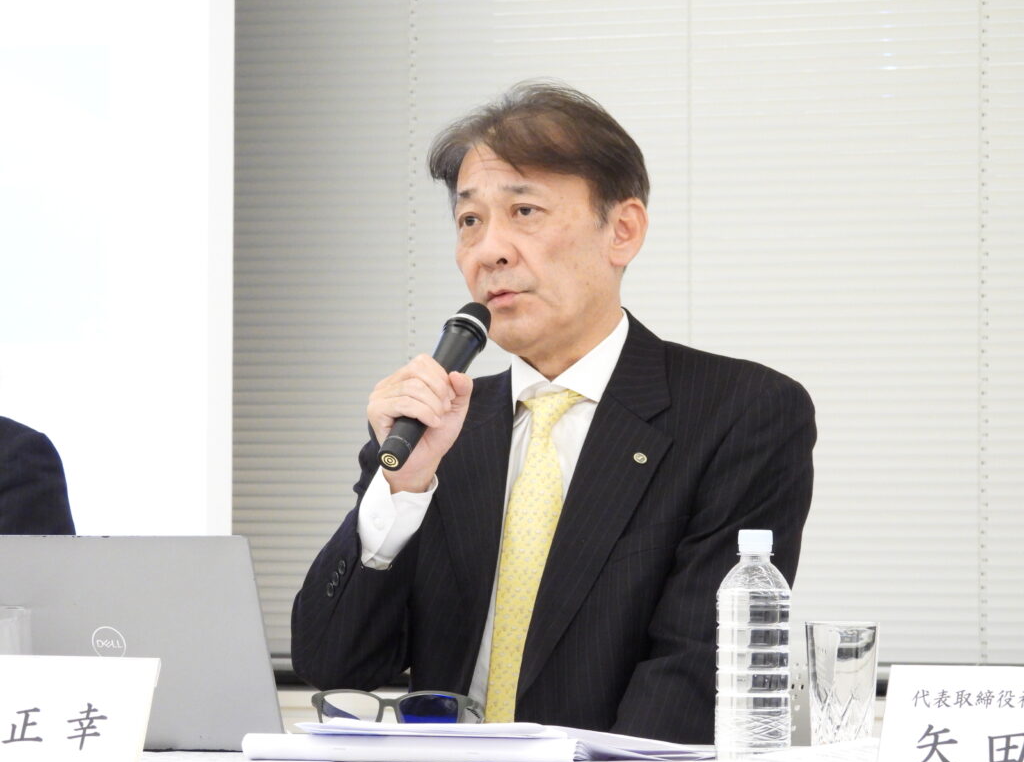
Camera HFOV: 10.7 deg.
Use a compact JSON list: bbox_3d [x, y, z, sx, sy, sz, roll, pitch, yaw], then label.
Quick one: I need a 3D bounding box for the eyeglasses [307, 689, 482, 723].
[{"bbox_3d":[-0.095,0.297,4.940,0.143,0.045,0.145,0,1,12],"label":"eyeglasses"}]

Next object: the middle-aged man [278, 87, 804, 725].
[{"bbox_3d":[0.015,0.365,5.090,0.540,1.300,0.720,0,1,23],"label":"middle-aged man"}]

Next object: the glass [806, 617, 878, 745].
[{"bbox_3d":[0.296,0.275,4.910,0.066,0.116,0.066,0,1,0],"label":"glass"}]

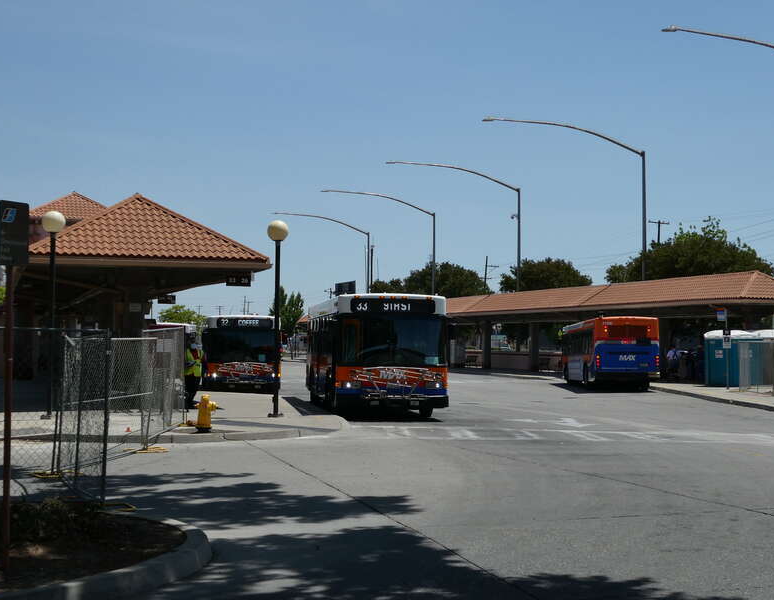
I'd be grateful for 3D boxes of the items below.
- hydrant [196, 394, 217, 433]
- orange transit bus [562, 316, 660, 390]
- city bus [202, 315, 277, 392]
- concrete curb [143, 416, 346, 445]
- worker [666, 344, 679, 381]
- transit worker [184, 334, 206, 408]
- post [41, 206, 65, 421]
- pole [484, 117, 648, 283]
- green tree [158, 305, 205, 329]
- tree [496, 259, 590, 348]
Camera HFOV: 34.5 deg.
[{"bbox_3d":[-3.098,1.941,21.235,0.340,0.660,0.330,-1,-3,30],"label":"hydrant"},{"bbox_3d":[9.824,2.494,56.346,2.600,3.030,12.200,0,-2,1],"label":"orange transit bus"},{"bbox_3d":[-5.809,2.146,49.297,2.580,2.920,12.200,1,-2,-8],"label":"city bus"},{"bbox_3d":[-2.507,2.432,23.421,4.000,0.170,3.000,1,-2,-18],"label":"concrete curb"},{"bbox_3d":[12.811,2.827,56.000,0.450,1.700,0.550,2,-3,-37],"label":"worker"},{"bbox_3d":[-4.600,1.713,29.900,0.580,1.800,0.420,0,-2,-5],"label":"transit worker"},{"bbox_3d":[-6.911,0.311,25.708,0.490,4.250,0.490,0,-2,0],"label":"post"},{"bbox_3d":[8.573,-2.160,59.689,8.540,12.600,0.350,1,-3,-20],"label":"pole"},{"bbox_3d":[-15.112,2.396,92.000,3.700,4.900,3.700,0,-2,0],"label":"green tree"},{"bbox_3d":[11.206,1.260,90.032,6.800,8.400,6.800,0,-2,0],"label":"tree"}]

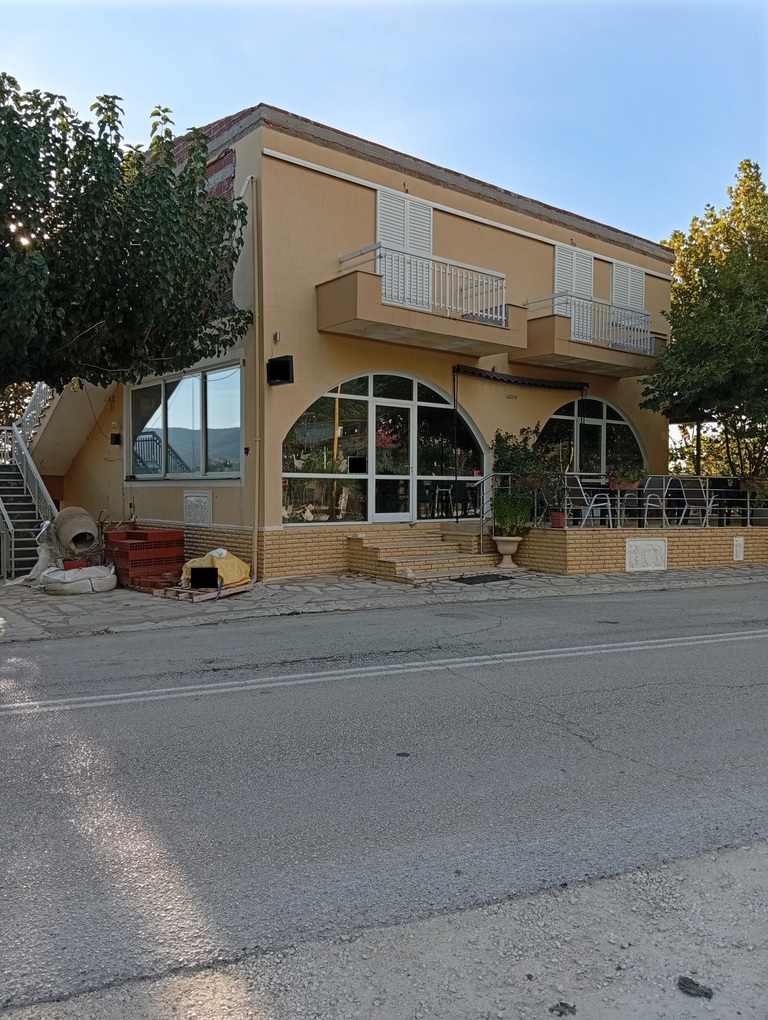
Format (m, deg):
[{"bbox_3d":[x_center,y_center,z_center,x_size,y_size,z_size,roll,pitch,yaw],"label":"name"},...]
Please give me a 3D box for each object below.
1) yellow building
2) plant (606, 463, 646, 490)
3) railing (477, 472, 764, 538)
[{"bbox_3d":[-0.649,-3.389,21.200,13.800,8.600,12.600,-2,2,-39],"label":"yellow building"},{"bbox_3d":[4.372,-0.604,13.832,0.620,0.500,0.340,-1,2,-20],"label":"plant"},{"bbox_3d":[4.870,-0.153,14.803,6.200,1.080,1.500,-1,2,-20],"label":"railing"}]

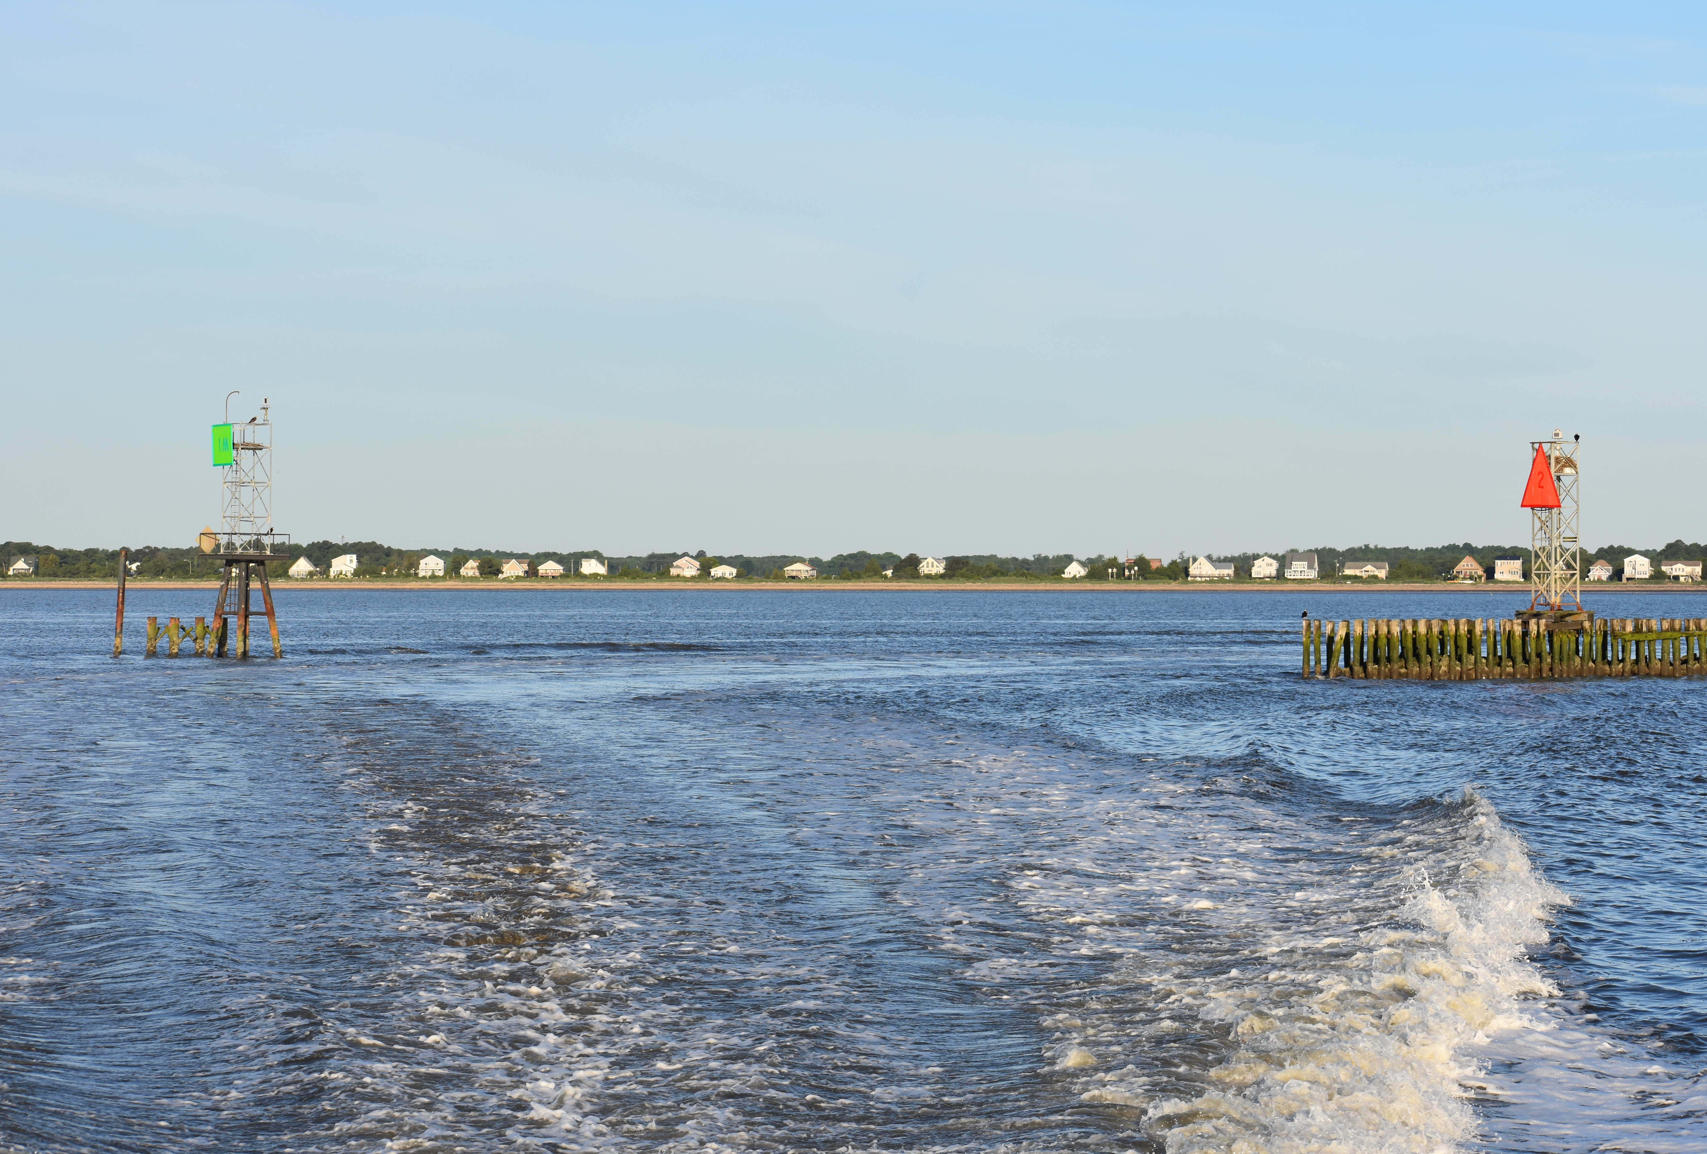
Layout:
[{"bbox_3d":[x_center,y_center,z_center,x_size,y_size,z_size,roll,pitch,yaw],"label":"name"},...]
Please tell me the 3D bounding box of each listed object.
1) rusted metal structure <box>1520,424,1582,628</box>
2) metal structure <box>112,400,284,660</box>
[{"bbox_3d":[25.999,-1.929,187.000,1.400,7.050,2.400,0,0,-35],"label":"rusted metal structure"},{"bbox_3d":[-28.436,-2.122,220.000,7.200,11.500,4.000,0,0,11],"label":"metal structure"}]

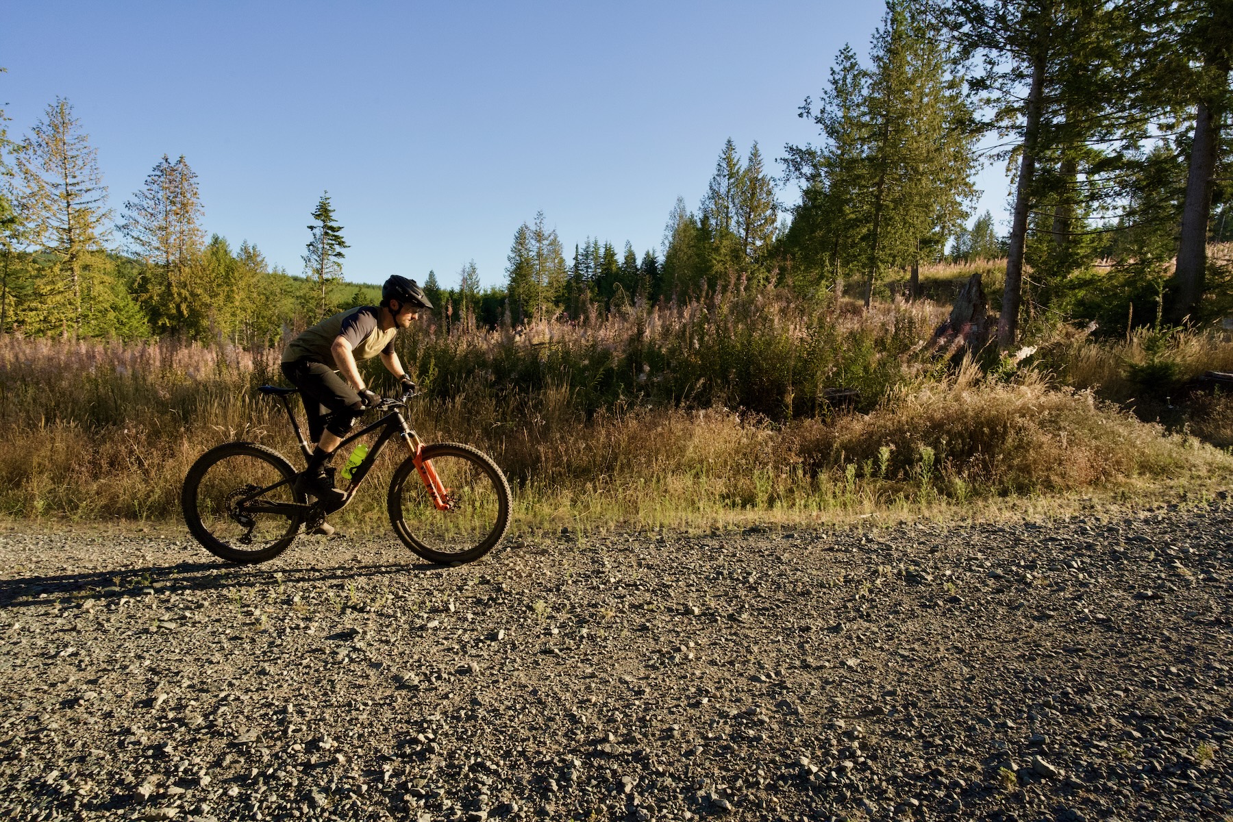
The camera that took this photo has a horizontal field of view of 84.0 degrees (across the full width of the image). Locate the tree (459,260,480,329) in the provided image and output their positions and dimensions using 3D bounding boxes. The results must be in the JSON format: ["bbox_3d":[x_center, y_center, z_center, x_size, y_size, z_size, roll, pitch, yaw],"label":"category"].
[{"bbox_3d":[-15.870,-12.337,74.000,2.221,8.016,2.221,1,6,0],"label":"tree"}]

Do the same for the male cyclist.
[{"bbox_3d":[-1.585,-0.045,4.180,0.920,1.550,0.760,1,6,2],"label":"male cyclist"}]

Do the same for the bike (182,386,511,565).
[{"bbox_3d":[-1.660,0.395,4.200,2.020,1.090,0.780,1,6,2],"label":"bike"}]

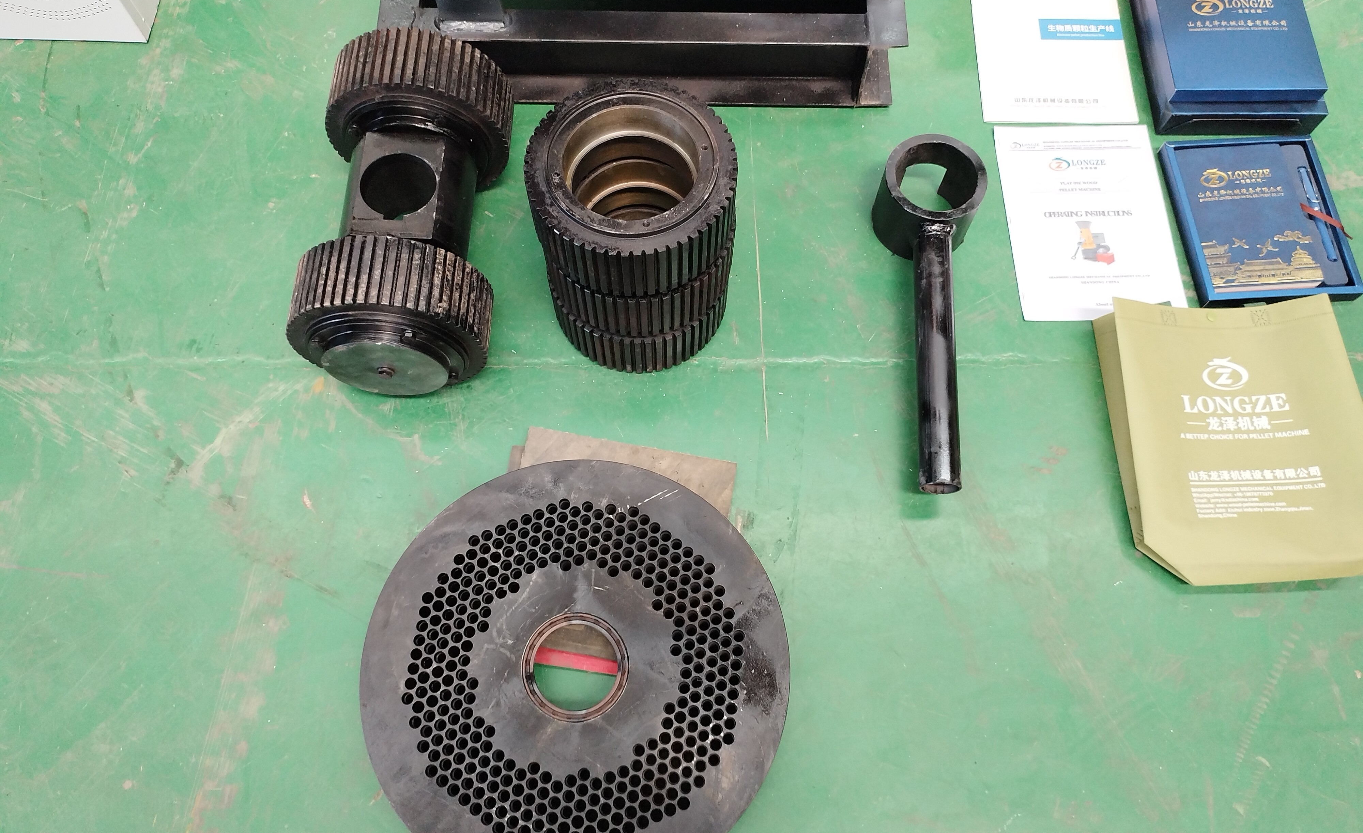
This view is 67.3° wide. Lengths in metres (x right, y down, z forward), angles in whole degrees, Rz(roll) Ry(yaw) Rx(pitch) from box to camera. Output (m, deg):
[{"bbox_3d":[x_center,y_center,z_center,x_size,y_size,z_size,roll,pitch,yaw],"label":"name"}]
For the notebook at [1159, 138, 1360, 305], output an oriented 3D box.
[{"bbox_3d":[0.747,-0.256,1.329,0.192,0.026,0.235,-3,67,0],"label":"notebook"}]

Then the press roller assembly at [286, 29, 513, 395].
[{"bbox_3d":[-0.329,-0.245,1.237,0.220,0.220,0.421,0,67,1],"label":"press roller assembly"}]

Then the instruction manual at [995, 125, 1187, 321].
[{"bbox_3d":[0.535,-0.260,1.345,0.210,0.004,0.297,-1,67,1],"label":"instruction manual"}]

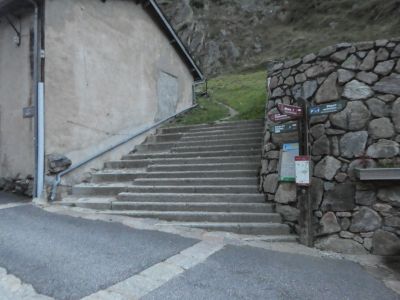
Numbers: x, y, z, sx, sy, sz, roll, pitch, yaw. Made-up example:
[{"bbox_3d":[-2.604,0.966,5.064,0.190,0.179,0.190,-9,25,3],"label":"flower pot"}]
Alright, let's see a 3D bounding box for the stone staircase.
[{"bbox_3d":[-0.437,0.338,7.629,5.430,2.620,4.280,-1,-1,15],"label":"stone staircase"}]

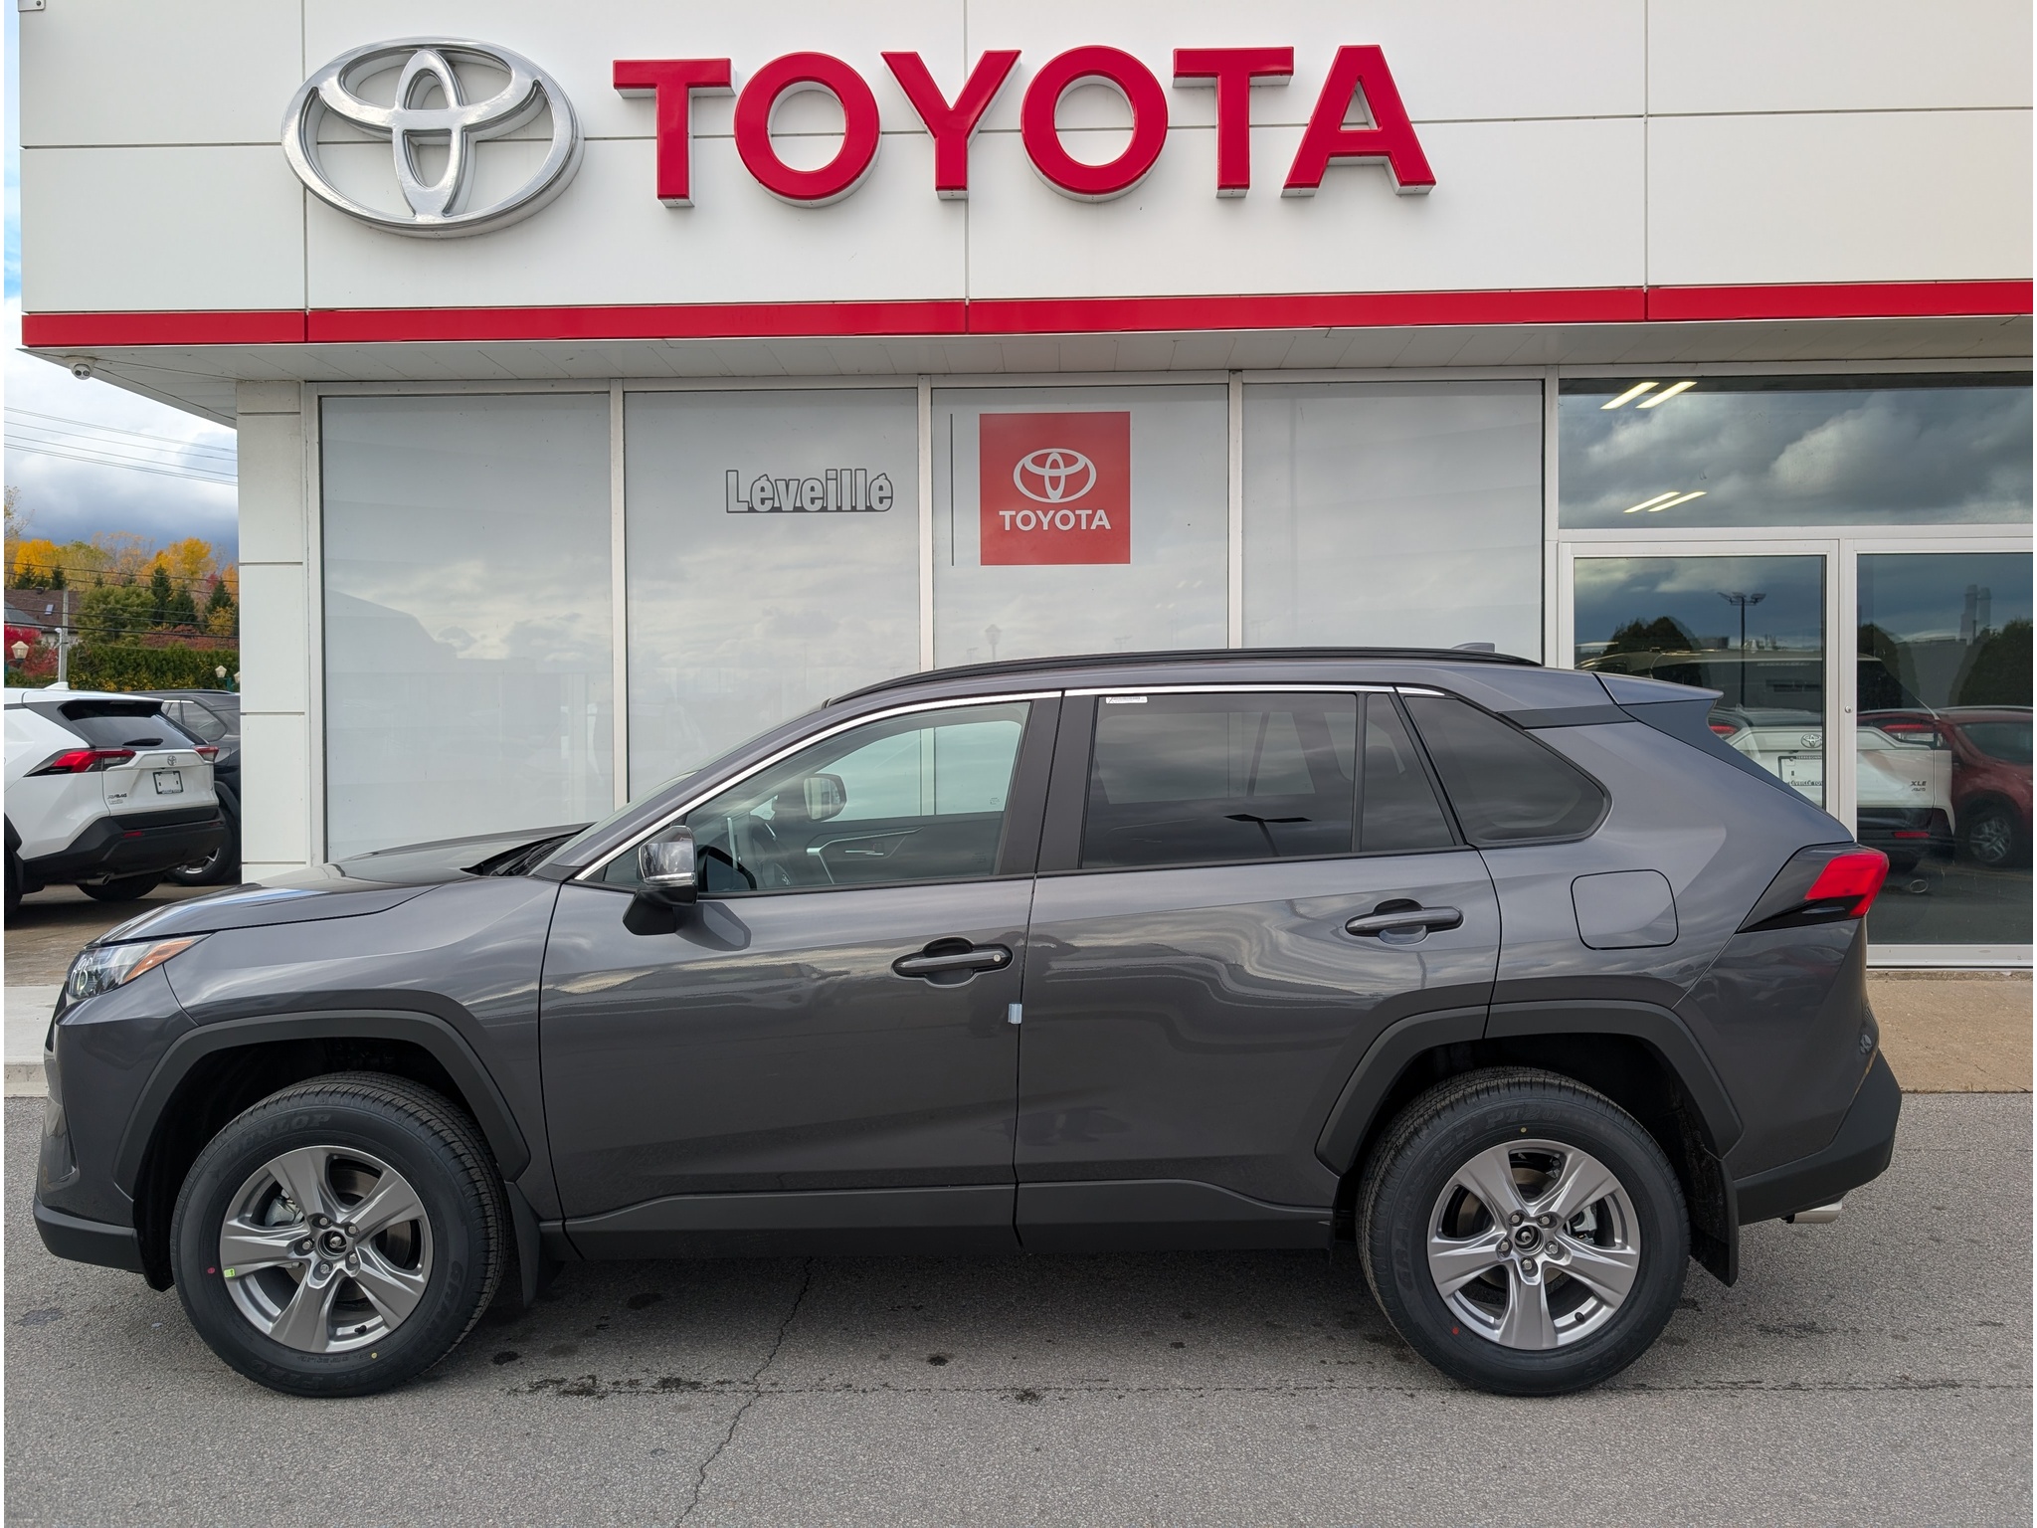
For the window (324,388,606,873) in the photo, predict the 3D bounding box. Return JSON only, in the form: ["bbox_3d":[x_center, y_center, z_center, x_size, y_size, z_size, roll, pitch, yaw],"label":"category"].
[{"bbox_3d":[-2.782,-0.466,7.134,1.481,2.801,0.060,0,0,2],"label":"window"}]

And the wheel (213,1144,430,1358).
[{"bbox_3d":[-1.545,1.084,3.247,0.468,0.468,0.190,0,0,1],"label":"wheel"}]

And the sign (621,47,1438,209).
[{"bbox_3d":[0.019,-3.439,7.642,4.405,0.800,0.140,0,0,2],"label":"sign"}]

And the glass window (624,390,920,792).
[{"bbox_3d":[-1.237,-0.477,7.088,1.498,2.801,0.060,0,0,2],"label":"glass window"}]

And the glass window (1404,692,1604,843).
[{"bbox_3d":[1.114,0.016,3.203,0.460,0.370,0.070,0,-19,1],"label":"glass window"}]

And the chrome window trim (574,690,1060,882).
[{"bbox_3d":[-0.459,0.048,3.296,1.115,0.432,0.150,0,0,1],"label":"chrome window trim"}]

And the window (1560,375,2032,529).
[{"bbox_3d":[4.067,-1.528,6.922,2.801,0.756,0.060,0,0,2],"label":"window"}]

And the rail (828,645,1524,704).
[{"bbox_3d":[0.398,-0.216,3.449,1.736,0.137,0.075,0,0,1],"label":"rail"}]

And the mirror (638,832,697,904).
[{"bbox_3d":[-0.733,0.218,3.030,0.135,0.175,0.220,0,2,1],"label":"mirror"}]

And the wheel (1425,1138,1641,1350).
[{"bbox_3d":[1.142,1.056,3.215,0.470,0.470,0.200,0,2,1],"label":"wheel"}]

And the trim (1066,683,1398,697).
[{"bbox_3d":[0.509,-0.174,3.355,0.788,0.026,0.027,0,0,1],"label":"trim"}]

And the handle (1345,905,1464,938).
[{"bbox_3d":[0.852,0.347,3.142,0.261,0.072,0.055,0,0,1],"label":"handle"}]

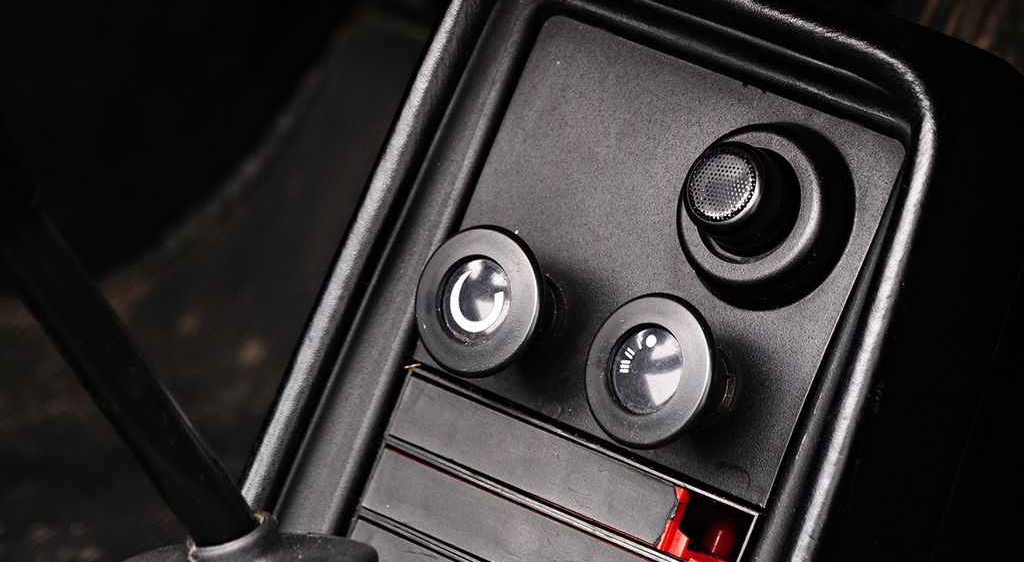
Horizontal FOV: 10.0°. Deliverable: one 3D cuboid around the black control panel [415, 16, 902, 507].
[{"bbox_3d":[0.028,-0.008,1.375,0.102,0.030,0.091,21,90,28],"label":"black control panel"}]

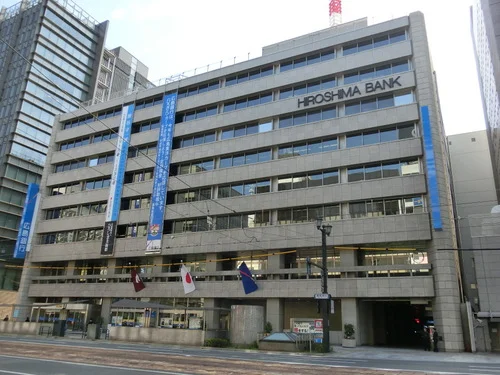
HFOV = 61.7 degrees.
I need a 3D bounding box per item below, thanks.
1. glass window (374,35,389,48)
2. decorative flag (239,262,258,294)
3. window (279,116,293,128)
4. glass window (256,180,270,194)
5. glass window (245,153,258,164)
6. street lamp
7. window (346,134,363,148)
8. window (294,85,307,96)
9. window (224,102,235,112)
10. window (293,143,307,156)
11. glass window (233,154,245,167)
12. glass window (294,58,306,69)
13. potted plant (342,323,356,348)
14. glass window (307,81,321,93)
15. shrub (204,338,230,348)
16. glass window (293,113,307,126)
[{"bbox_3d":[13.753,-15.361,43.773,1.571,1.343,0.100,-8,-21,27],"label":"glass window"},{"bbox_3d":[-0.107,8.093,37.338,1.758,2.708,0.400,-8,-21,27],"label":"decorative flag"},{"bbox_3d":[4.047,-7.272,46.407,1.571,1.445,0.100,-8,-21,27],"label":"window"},{"bbox_3d":[1.397,-0.099,44.013,1.480,1.320,0.100,-8,-21,27],"label":"glass window"},{"bbox_3d":[0.212,-3.291,48.578,1.620,1.686,0.100,-8,-21,27],"label":"glass window"},{"bbox_3d":[4.817,6.155,27.344,0.950,8.600,0.800,-8,-21,27],"label":"street lamp"},{"bbox_3d":[10.838,-4.691,43.207,1.620,1.686,0.100,-8,-21,27],"label":"window"},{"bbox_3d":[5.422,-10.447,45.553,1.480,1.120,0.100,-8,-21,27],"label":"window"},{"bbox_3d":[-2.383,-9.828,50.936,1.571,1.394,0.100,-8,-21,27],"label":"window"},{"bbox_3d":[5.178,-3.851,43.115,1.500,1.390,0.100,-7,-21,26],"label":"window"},{"bbox_3d":[-1.304,-3.002,46.592,1.480,1.270,0.100,-8,-21,27],"label":"glass window"},{"bbox_3d":[5.498,-13.734,46.530,1.520,1.334,0.150,-8,-21,27],"label":"glass window"},{"bbox_3d":[7.695,11.378,32.387,1.045,1.718,1.045,-8,-21,27],"label":"potted plant"},{"bbox_3d":[7.262,-11.168,47.465,1.620,1.566,0.100,-8,-21,27],"label":"glass window"},{"bbox_3d":[-2.123,10.191,27.629,1.750,0.650,1.100,-8,-21,27],"label":"shrub"},{"bbox_3d":[5.030,-6.709,41.681,1.454,1.425,0.150,-8,-21,27],"label":"glass window"}]

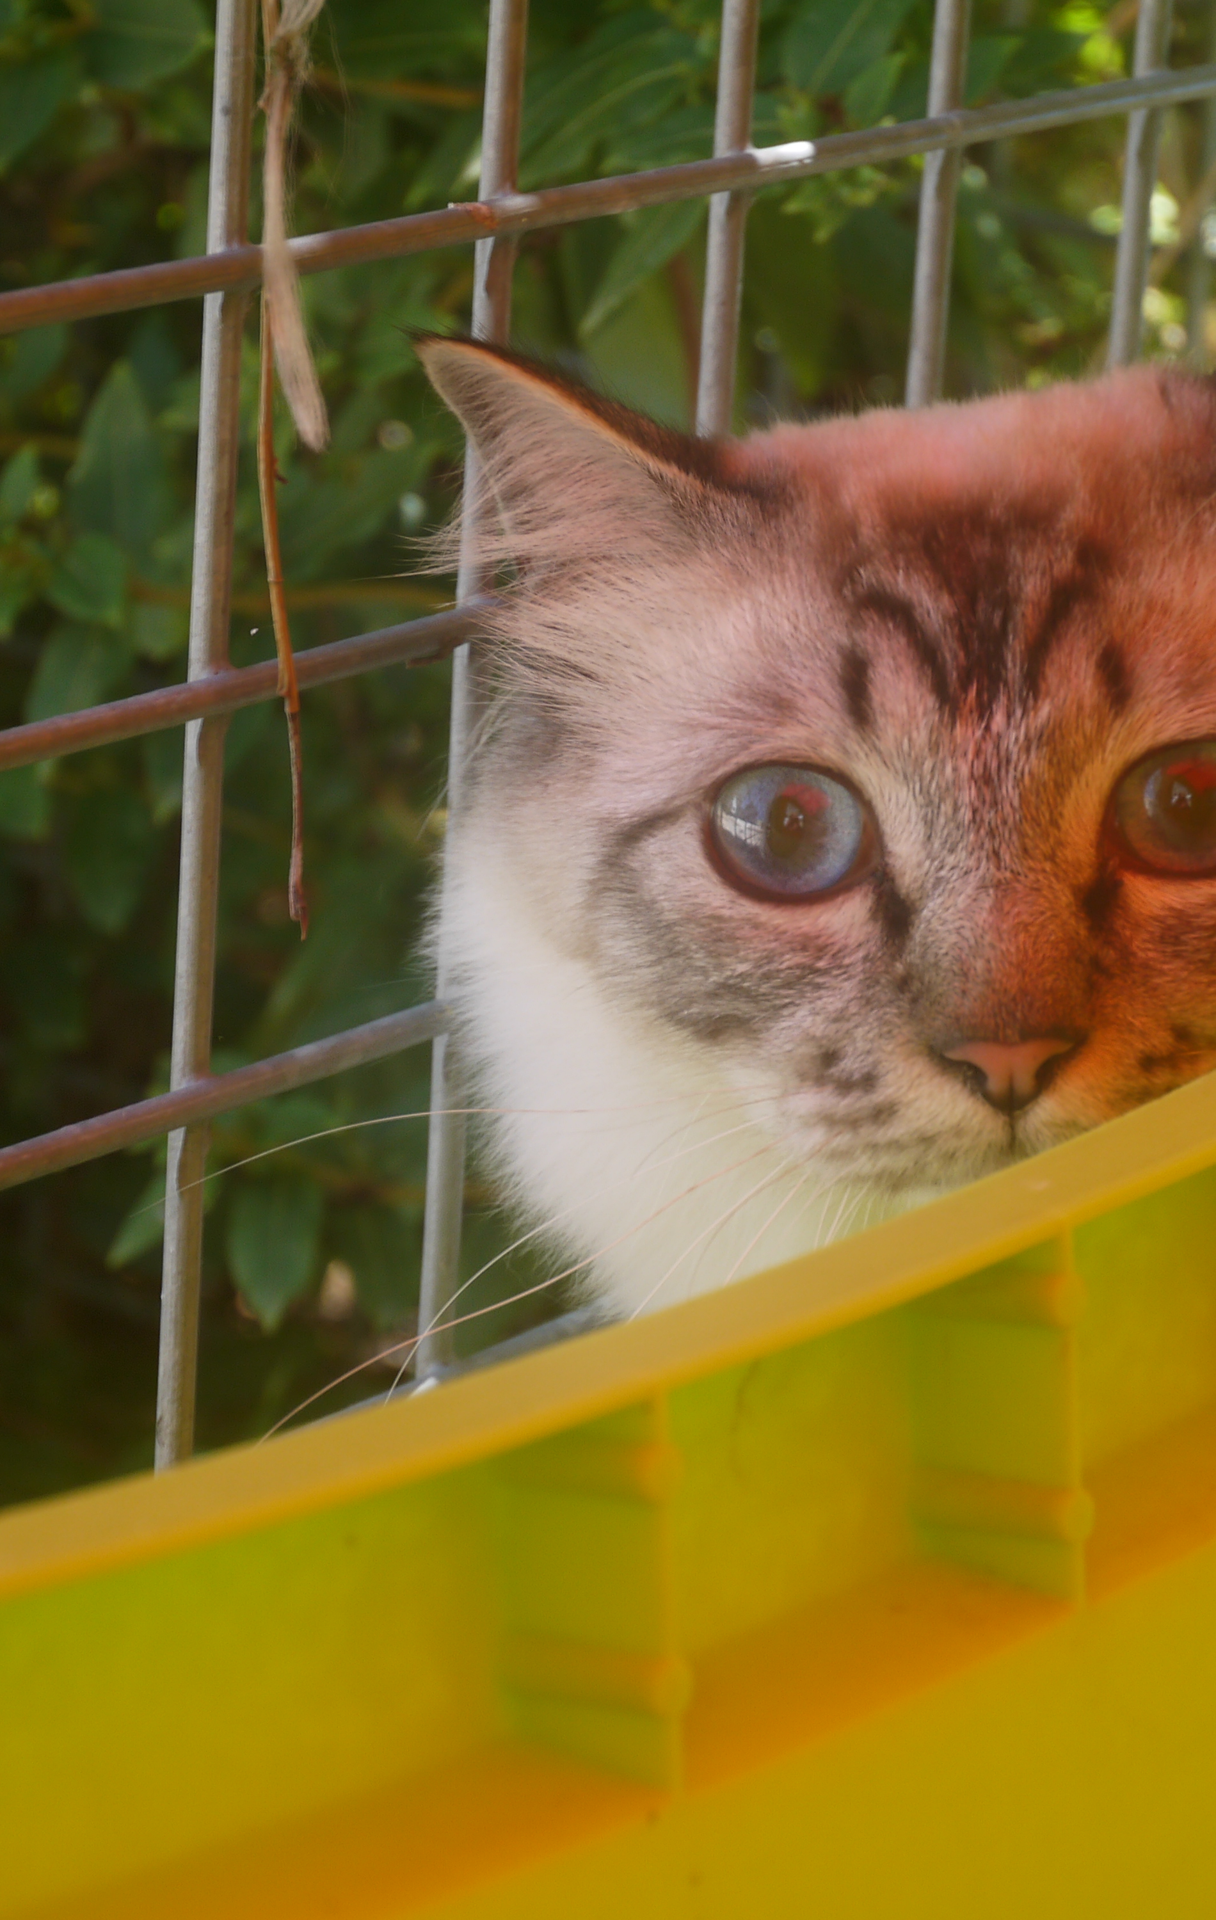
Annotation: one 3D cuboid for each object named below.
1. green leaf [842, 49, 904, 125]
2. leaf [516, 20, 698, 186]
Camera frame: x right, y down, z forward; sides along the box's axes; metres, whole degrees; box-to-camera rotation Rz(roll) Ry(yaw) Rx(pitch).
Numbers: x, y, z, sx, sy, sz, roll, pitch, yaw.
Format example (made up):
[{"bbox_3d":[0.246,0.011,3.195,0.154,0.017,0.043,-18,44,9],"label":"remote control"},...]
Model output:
[{"bbox_3d":[0.043,-0.140,1.000,0.006,0.015,0.002,32,-11,8],"label":"green leaf"},{"bbox_3d":[-0.003,-0.137,1.010,0.042,0.007,0.020,-33,61,-21],"label":"leaf"}]

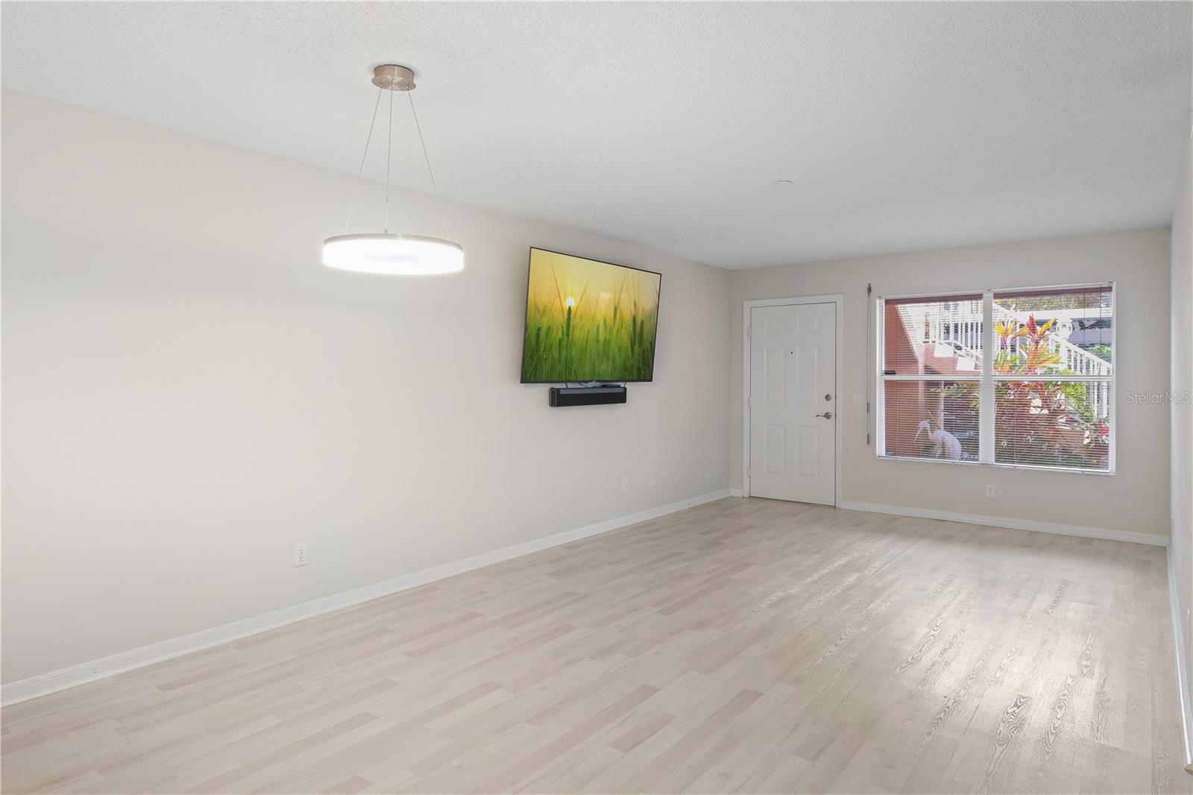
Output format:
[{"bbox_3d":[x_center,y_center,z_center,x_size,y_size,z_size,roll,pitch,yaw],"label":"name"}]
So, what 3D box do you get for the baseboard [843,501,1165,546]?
[{"bbox_3d":[3.472,1.106,5.952,2.516,0.080,0.015,1,2,36],"label":"baseboard"}]

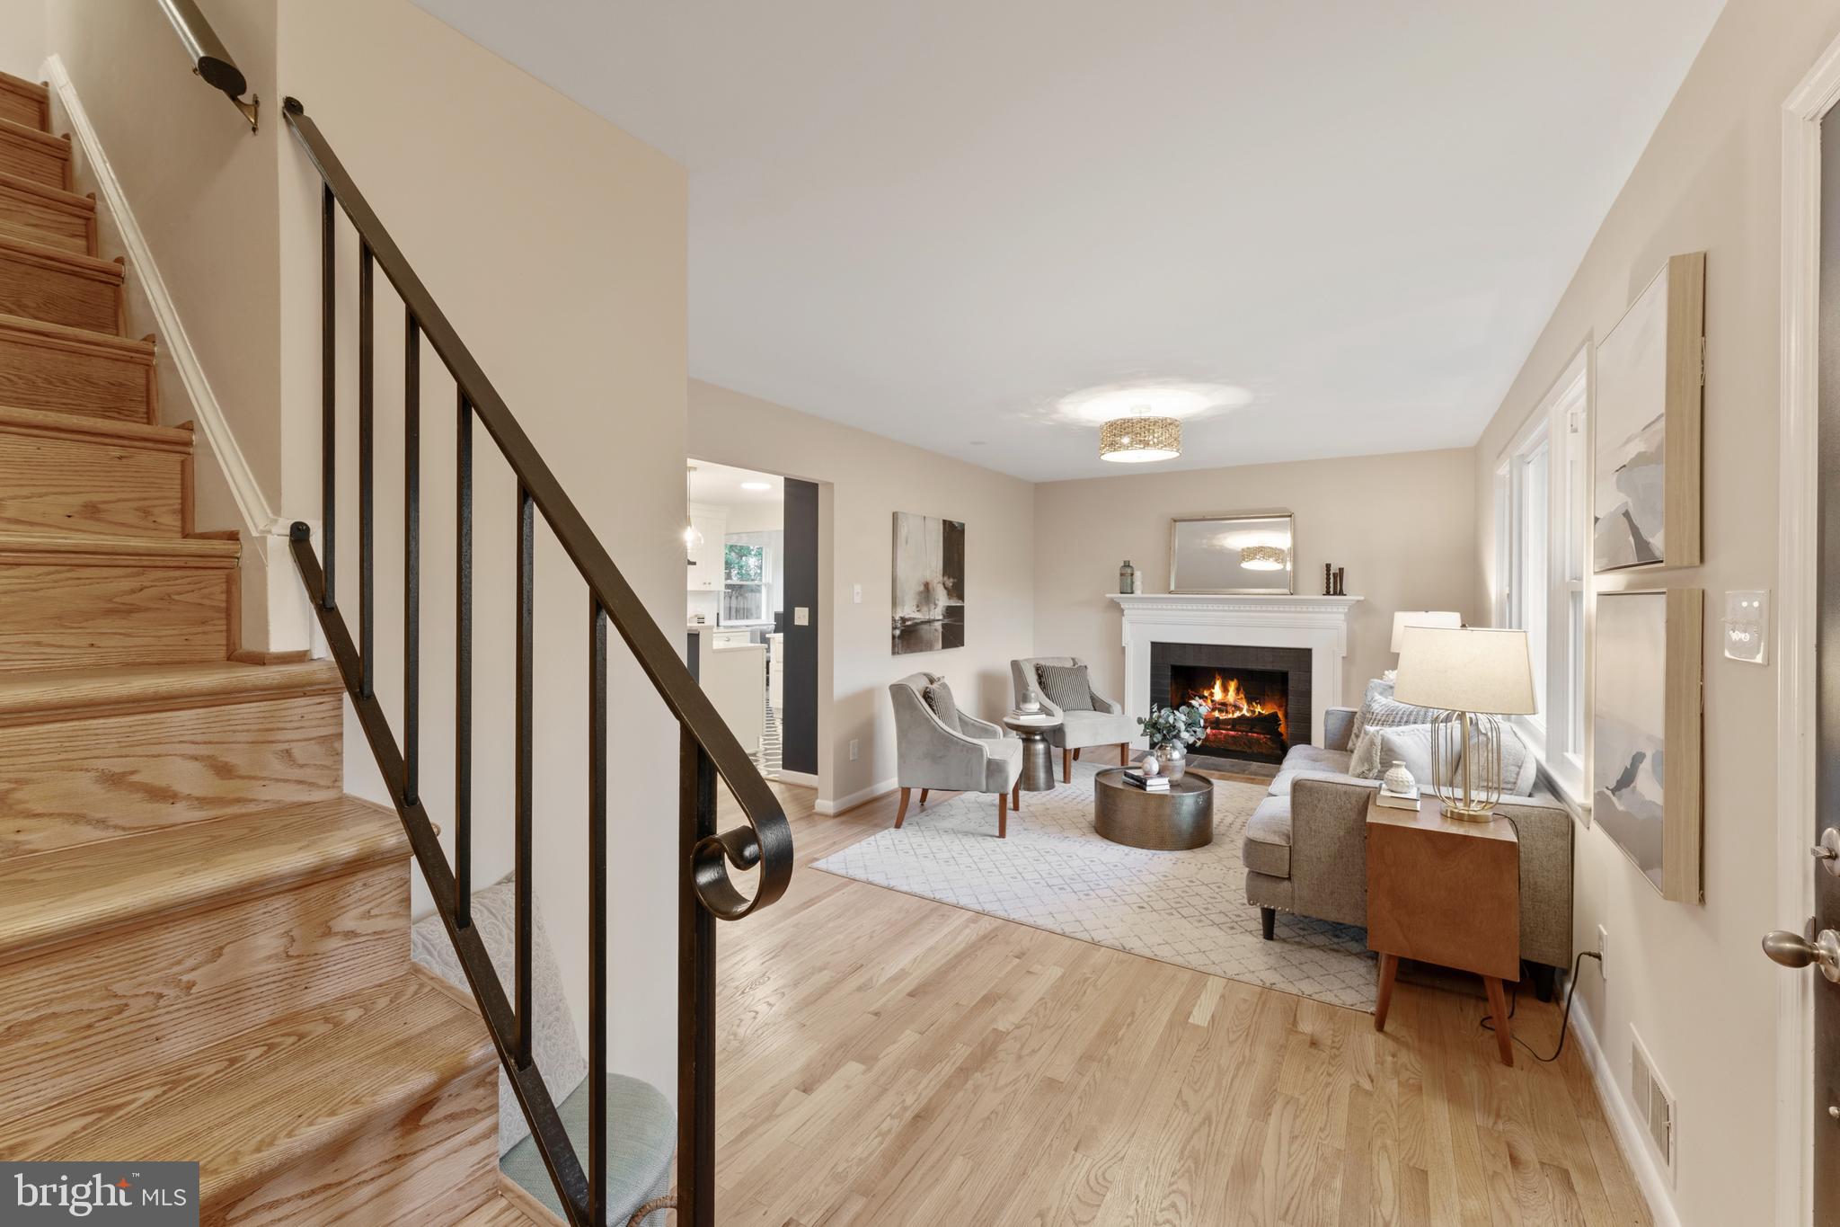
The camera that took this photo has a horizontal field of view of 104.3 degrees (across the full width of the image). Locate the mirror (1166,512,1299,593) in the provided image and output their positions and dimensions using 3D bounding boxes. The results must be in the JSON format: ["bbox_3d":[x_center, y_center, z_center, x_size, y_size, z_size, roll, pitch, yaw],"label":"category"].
[{"bbox_3d":[2.536,-0.476,5.854,0.940,0.647,0.035,1,-4,33],"label":"mirror"}]

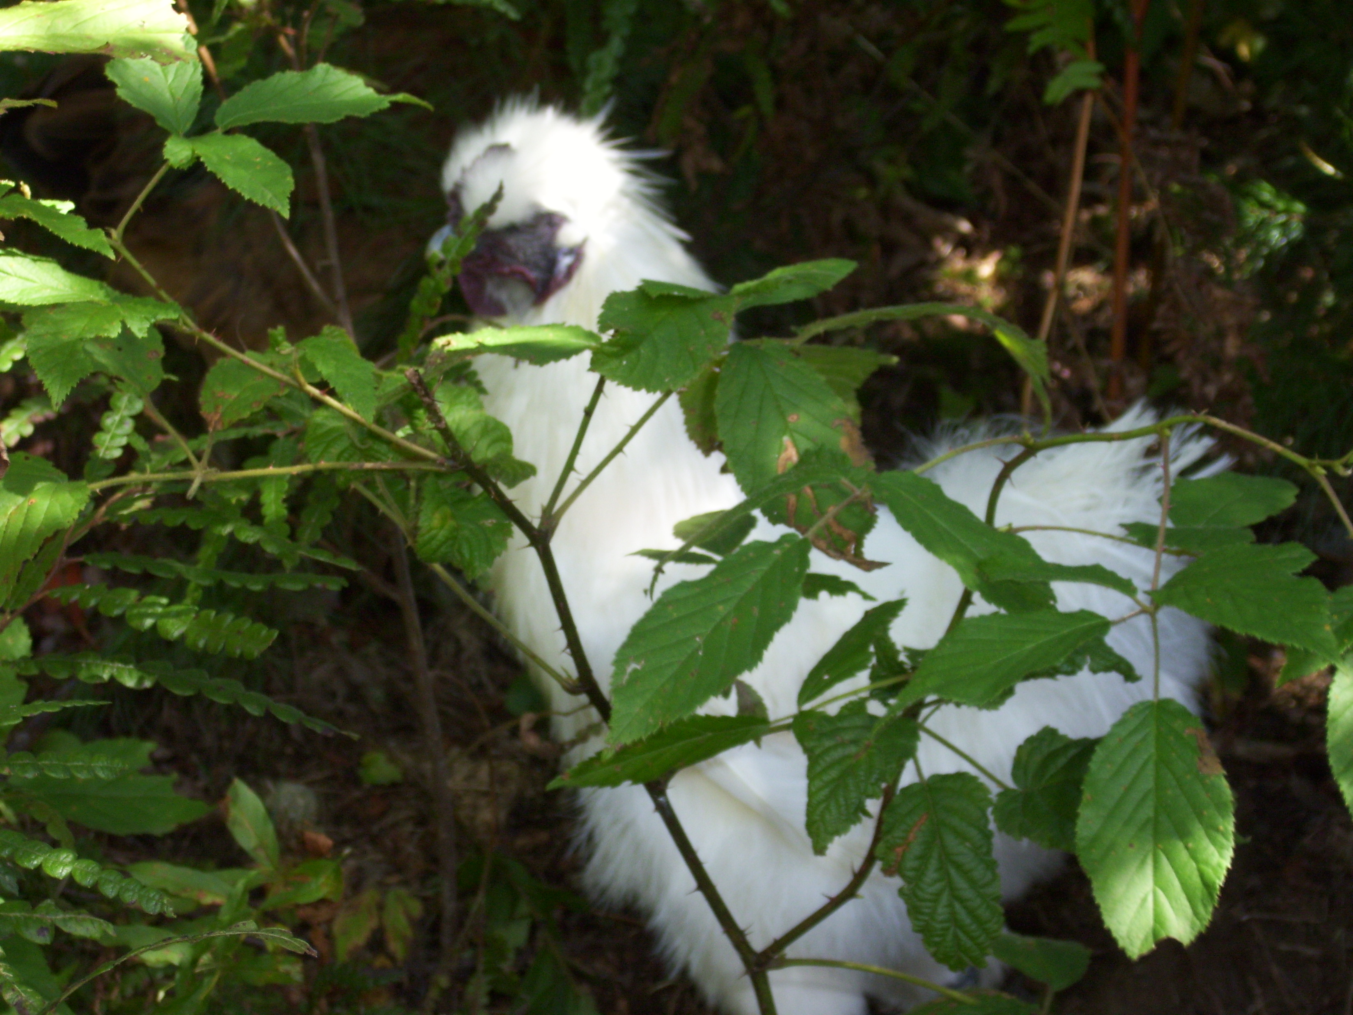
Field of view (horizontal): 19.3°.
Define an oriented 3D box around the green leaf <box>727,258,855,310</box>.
[{"bbox_3d":[0.040,-0.079,1.400,0.047,0.009,0.030,-20,27,-7],"label":"green leaf"}]

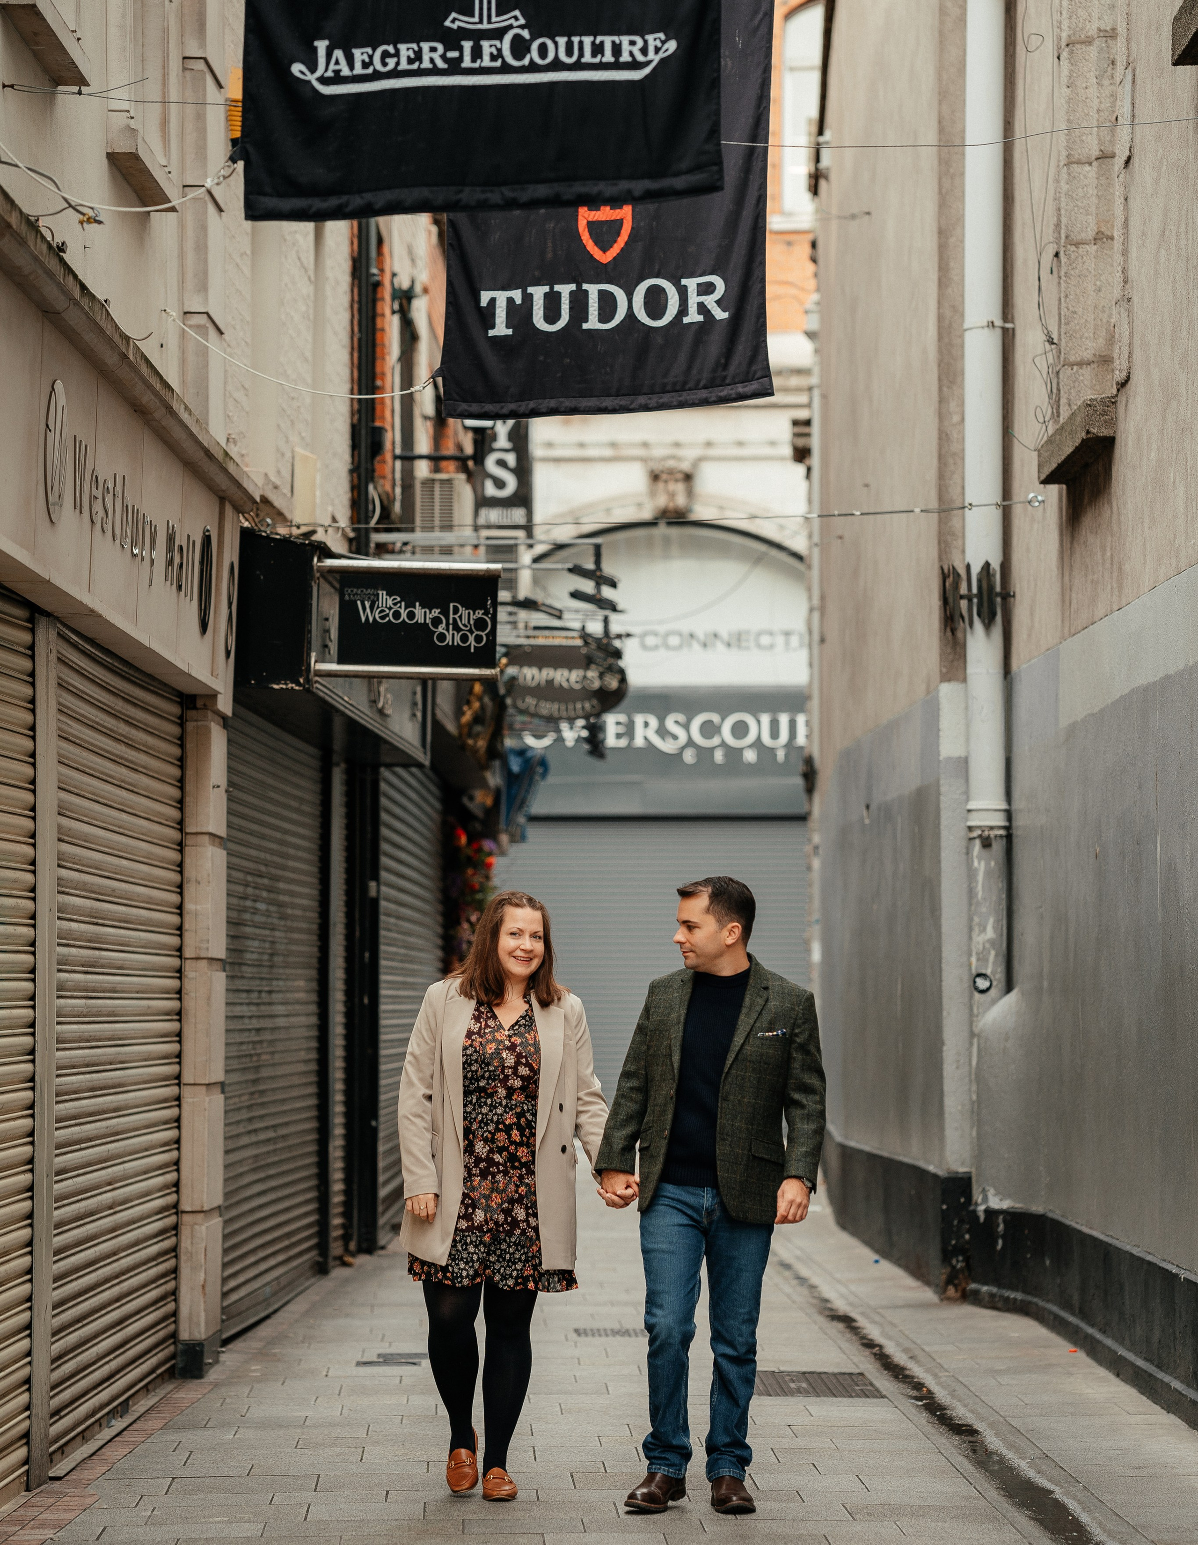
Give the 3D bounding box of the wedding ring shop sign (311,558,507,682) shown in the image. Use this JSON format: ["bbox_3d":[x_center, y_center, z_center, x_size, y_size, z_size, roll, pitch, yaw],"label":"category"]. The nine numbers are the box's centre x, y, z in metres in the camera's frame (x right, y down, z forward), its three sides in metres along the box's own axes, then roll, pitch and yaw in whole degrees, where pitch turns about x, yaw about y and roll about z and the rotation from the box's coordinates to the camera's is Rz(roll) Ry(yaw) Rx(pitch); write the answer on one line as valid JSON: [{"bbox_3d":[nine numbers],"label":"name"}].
[{"bbox_3d":[-0.737,-0.585,16.406,0.720,0.470,0.100,0,-3,-3],"label":"wedding ring shop sign"}]

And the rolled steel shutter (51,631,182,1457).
[{"bbox_3d":[-1.552,0.859,13.854,0.080,2.440,3.100,0,-3,1],"label":"rolled steel shutter"}]

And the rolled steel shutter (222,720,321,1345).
[{"bbox_3d":[-1.435,1.074,18.544,0.080,2.540,3.850,0,-3,3],"label":"rolled steel shutter"}]

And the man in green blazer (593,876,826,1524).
[{"bbox_3d":[0.307,1.143,11.605,0.610,1.720,0.430,0,-3,7],"label":"man in green blazer"}]

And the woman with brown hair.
[{"bbox_3d":[-0.267,1.171,11.824,0.590,1.680,0.430,0,-3,-2],"label":"woman with brown hair"}]

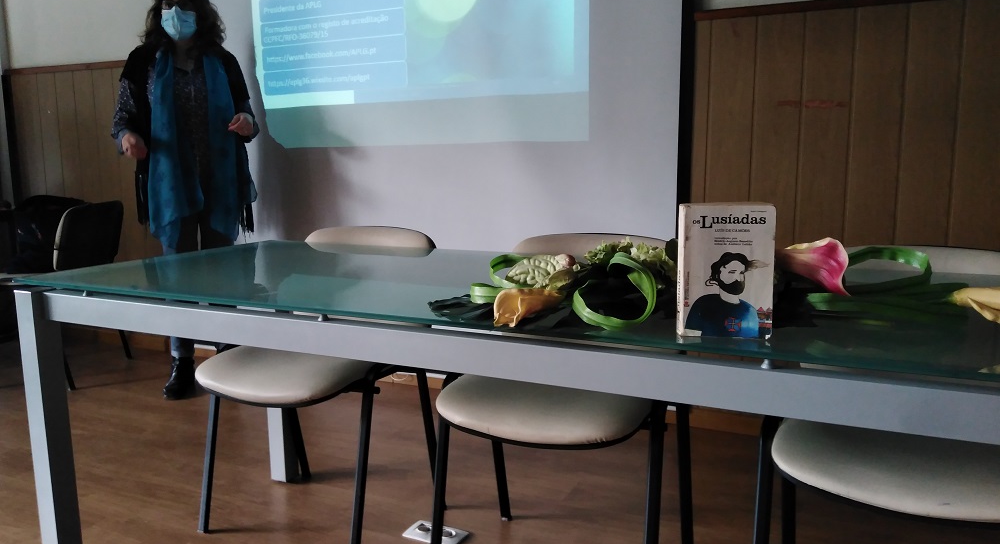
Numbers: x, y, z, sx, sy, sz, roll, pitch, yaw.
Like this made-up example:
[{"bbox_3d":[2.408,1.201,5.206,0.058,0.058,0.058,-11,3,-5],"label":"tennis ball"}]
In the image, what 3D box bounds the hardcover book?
[{"bbox_3d":[0.303,-0.001,1.012,0.119,0.178,0.040,0,8,3],"label":"hardcover book"}]

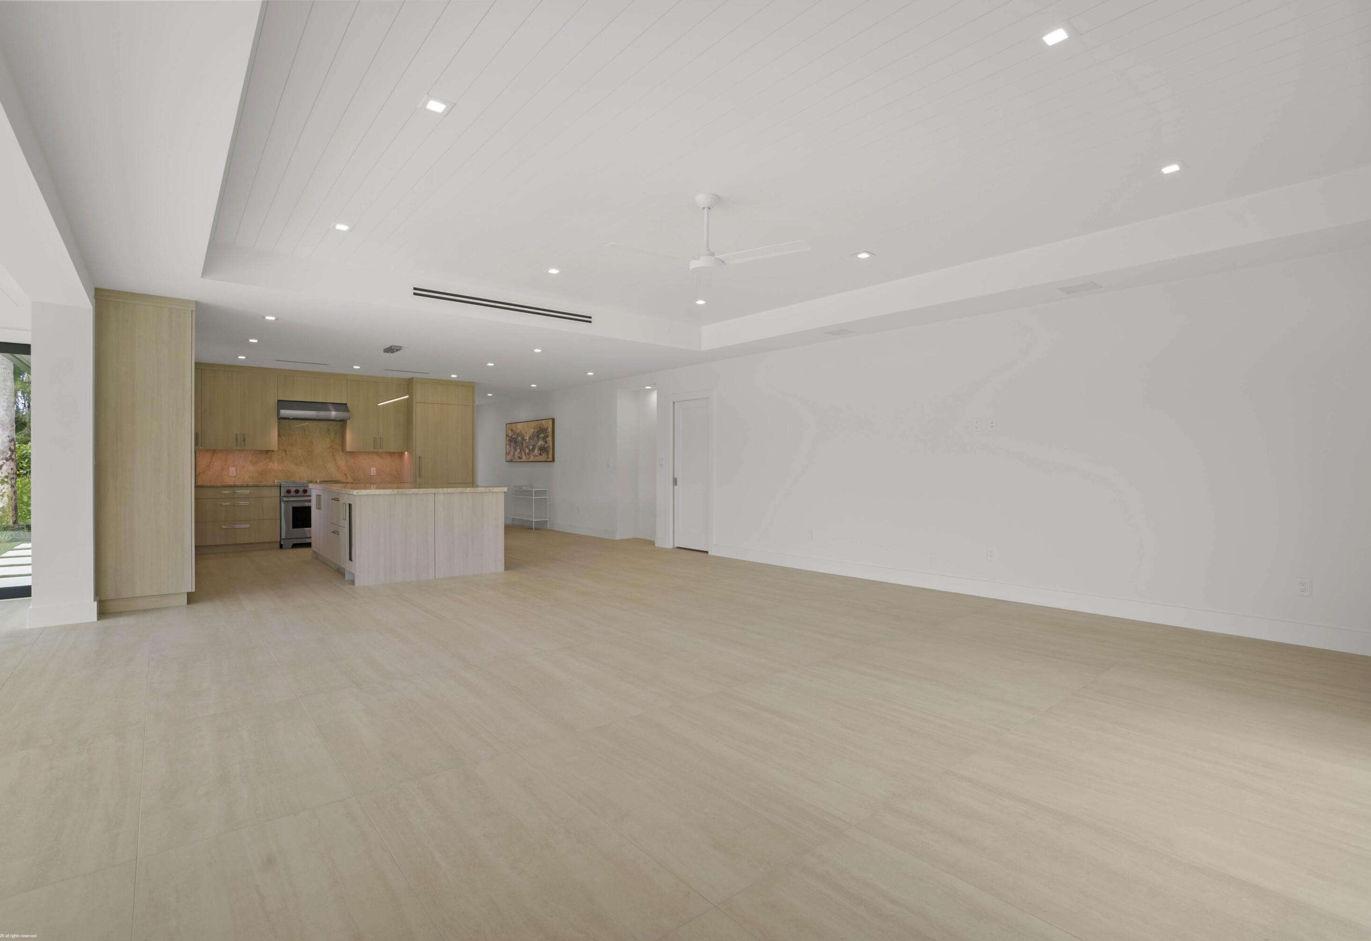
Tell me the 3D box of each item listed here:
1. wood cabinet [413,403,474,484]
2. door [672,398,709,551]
[{"bbox_3d":[-4.024,-0.013,10.248,0.900,2.060,0.680,0,1,-40],"label":"wood cabinet"},{"bbox_3d":[0.066,0.067,8.430,0.045,2.030,0.700,0,1,-41],"label":"door"}]

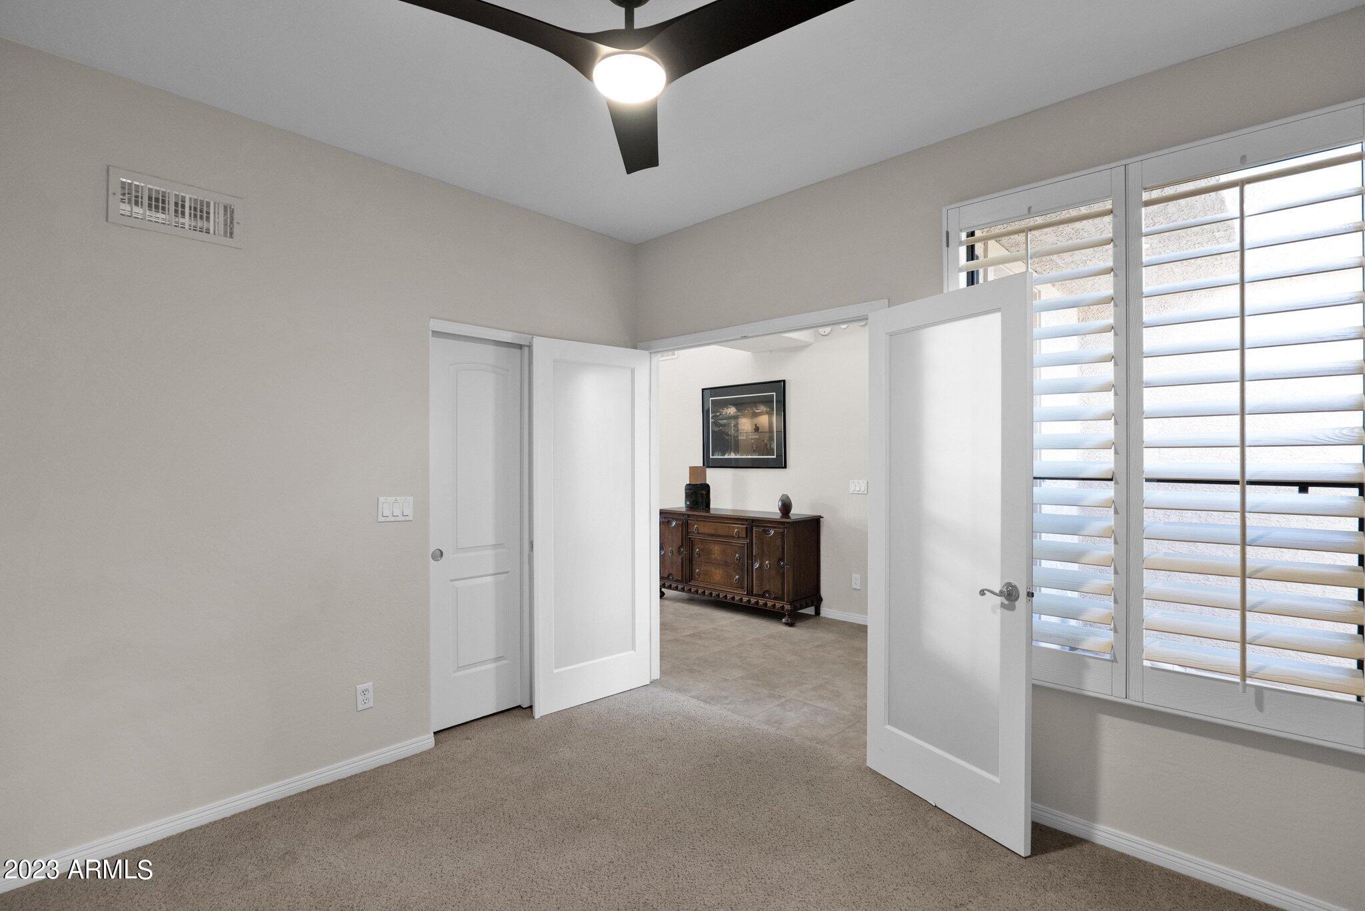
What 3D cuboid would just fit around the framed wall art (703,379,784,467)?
[{"bbox_3d":[0.578,-0.282,5.920,0.993,0.828,0.030,0,0,41],"label":"framed wall art"}]

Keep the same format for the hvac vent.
[{"bbox_3d":[-1.869,-0.912,2.255,0.020,0.198,0.390,0,0,45],"label":"hvac vent"}]

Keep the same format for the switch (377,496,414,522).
[{"bbox_3d":[-1.326,0.252,2.814,0.012,0.114,0.160,0,0,45],"label":"switch"}]

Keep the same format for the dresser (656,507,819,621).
[{"bbox_3d":[0.466,0.980,5.702,1.650,0.875,0.475,0,0,41],"label":"dresser"}]

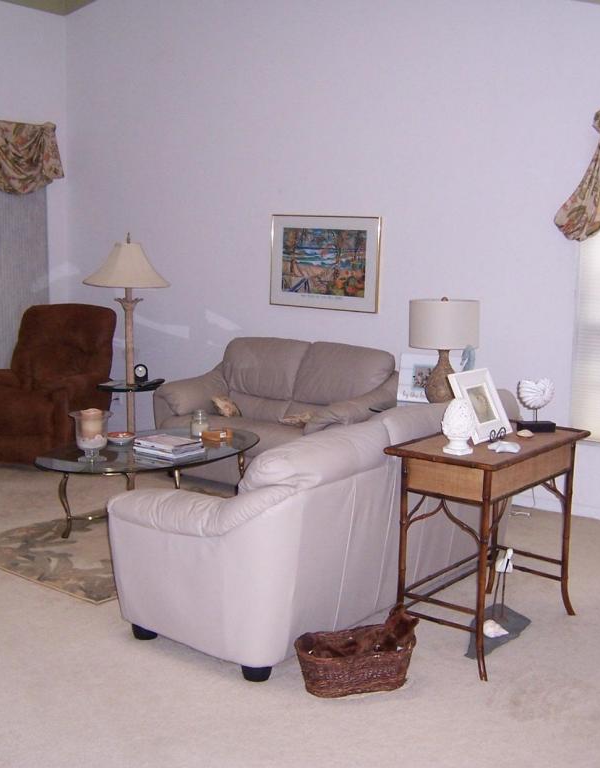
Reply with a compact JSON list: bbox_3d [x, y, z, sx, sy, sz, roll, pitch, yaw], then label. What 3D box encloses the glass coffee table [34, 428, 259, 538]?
[{"bbox_3d":[-0.758,0.561,5.122,0.801,0.451,1.310,8,11,40],"label":"glass coffee table"}]

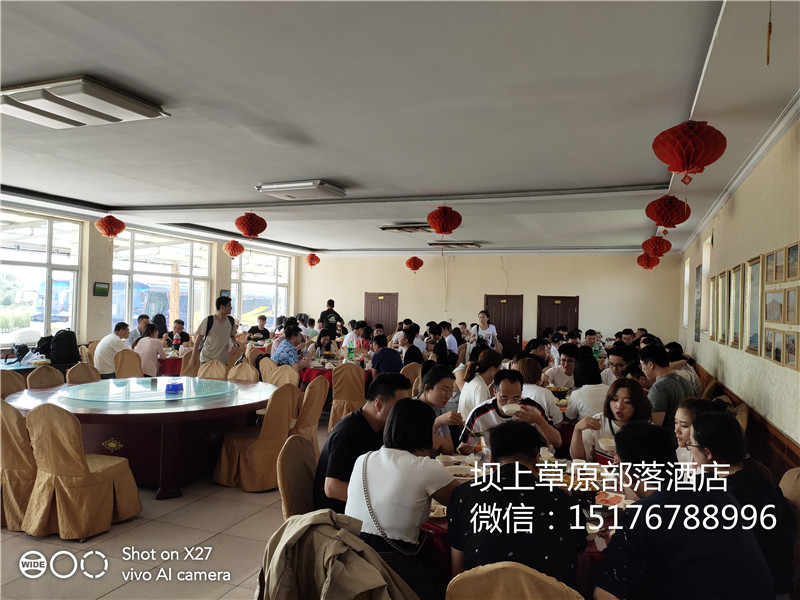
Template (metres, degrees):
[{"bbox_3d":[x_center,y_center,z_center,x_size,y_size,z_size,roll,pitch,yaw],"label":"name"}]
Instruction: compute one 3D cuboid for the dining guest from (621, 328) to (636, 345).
[{"bbox_3d":[3.842,1.216,8.978,0.500,1.380,0.660,1,-1,18],"label":"dining guest"}]

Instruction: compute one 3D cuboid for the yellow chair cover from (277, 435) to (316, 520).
[{"bbox_3d":[-0.336,1.261,3.016,0.600,0.940,0.460,2,0,18],"label":"yellow chair cover"}]

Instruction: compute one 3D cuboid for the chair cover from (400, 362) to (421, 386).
[{"bbox_3d":[0.114,1.294,7.100,0.520,0.930,0.450,1,-1,44],"label":"chair cover"}]

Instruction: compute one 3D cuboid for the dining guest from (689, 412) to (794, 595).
[{"bbox_3d":[1.210,1.080,2.200,0.750,1.250,0.500,1,-1,34],"label":"dining guest"}]

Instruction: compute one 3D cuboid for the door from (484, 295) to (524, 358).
[{"bbox_3d":[2.644,0.926,13.656,0.982,2.093,0.120,2,-1,24],"label":"door"}]

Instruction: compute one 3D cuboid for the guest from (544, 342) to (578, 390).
[{"bbox_3d":[1.702,1.124,5.400,0.520,1.320,0.680,2,-1,6],"label":"guest"}]

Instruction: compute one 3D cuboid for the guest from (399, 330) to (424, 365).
[{"bbox_3d":[0.081,1.137,8.692,0.750,1.290,0.500,2,0,22],"label":"guest"}]

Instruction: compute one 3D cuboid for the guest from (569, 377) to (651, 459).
[{"bbox_3d":[1.342,1.141,3.292,0.520,1.300,0.720,2,-1,41],"label":"guest"}]

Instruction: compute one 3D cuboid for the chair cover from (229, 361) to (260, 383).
[{"bbox_3d":[-1.967,1.237,6.345,0.470,0.930,0.560,1,-1,20],"label":"chair cover"}]

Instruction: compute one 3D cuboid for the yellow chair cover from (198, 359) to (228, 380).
[{"bbox_3d":[-2.287,1.202,6.380,0.460,0.935,0.580,2,-1,2],"label":"yellow chair cover"}]

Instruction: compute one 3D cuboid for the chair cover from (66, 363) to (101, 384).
[{"bbox_3d":[-3.350,1.143,5.680,0.520,0.930,0.450,1,-1,31],"label":"chair cover"}]

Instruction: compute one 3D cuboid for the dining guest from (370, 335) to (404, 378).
[{"bbox_3d":[-0.179,1.103,7.050,0.500,1.270,0.750,2,0,-38],"label":"dining guest"}]

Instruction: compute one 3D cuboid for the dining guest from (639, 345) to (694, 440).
[{"bbox_3d":[2.189,1.089,4.350,0.700,1.420,0.520,2,0,41],"label":"dining guest"}]

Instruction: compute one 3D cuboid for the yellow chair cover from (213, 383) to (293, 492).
[{"bbox_3d":[-1.323,1.242,5.071,0.600,0.940,0.460,2,0,19],"label":"yellow chair cover"}]

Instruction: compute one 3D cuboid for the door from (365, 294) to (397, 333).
[{"bbox_3d":[-0.533,0.835,14.391,0.970,2.020,0.100,1,-1,24],"label":"door"}]

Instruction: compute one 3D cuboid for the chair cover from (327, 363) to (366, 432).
[{"bbox_3d":[-0.638,1.269,6.850,0.460,0.935,0.580,2,-1,-2],"label":"chair cover"}]

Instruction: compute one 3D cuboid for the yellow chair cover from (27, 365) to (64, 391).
[{"bbox_3d":[-3.529,1.170,5.591,0.600,0.940,0.460,2,0,13],"label":"yellow chair cover"}]

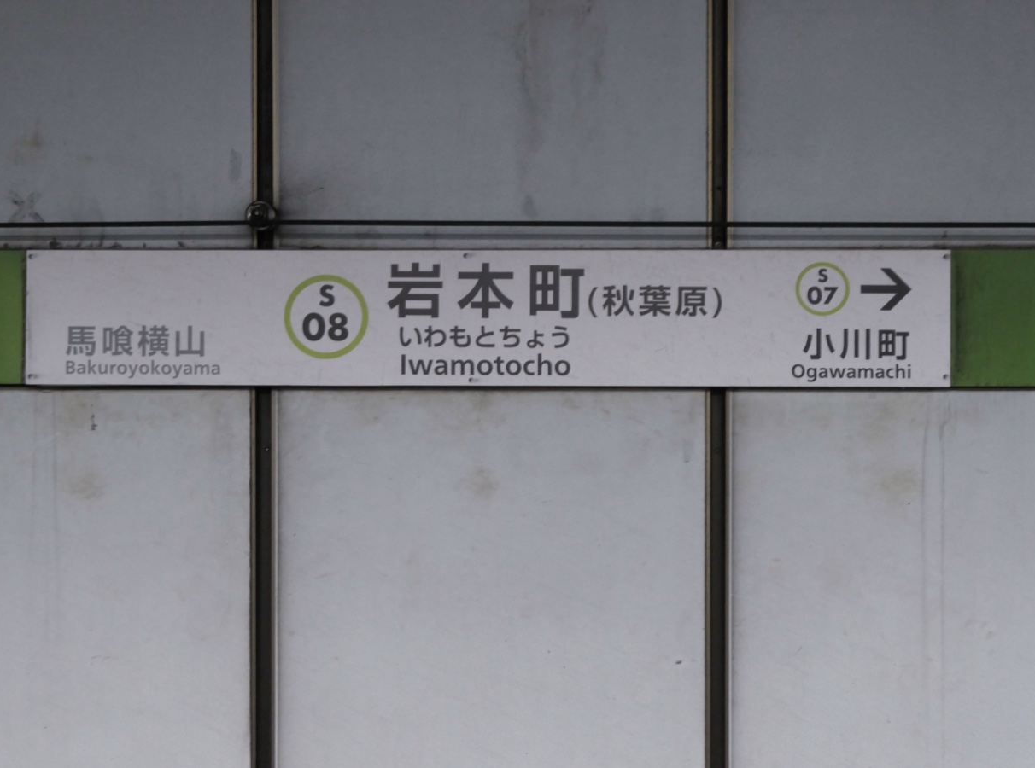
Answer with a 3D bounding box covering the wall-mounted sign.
[{"bbox_3d":[-0.079,-0.157,4.033,2.200,0.324,0.030,0,0,2],"label":"wall-mounted sign"}]

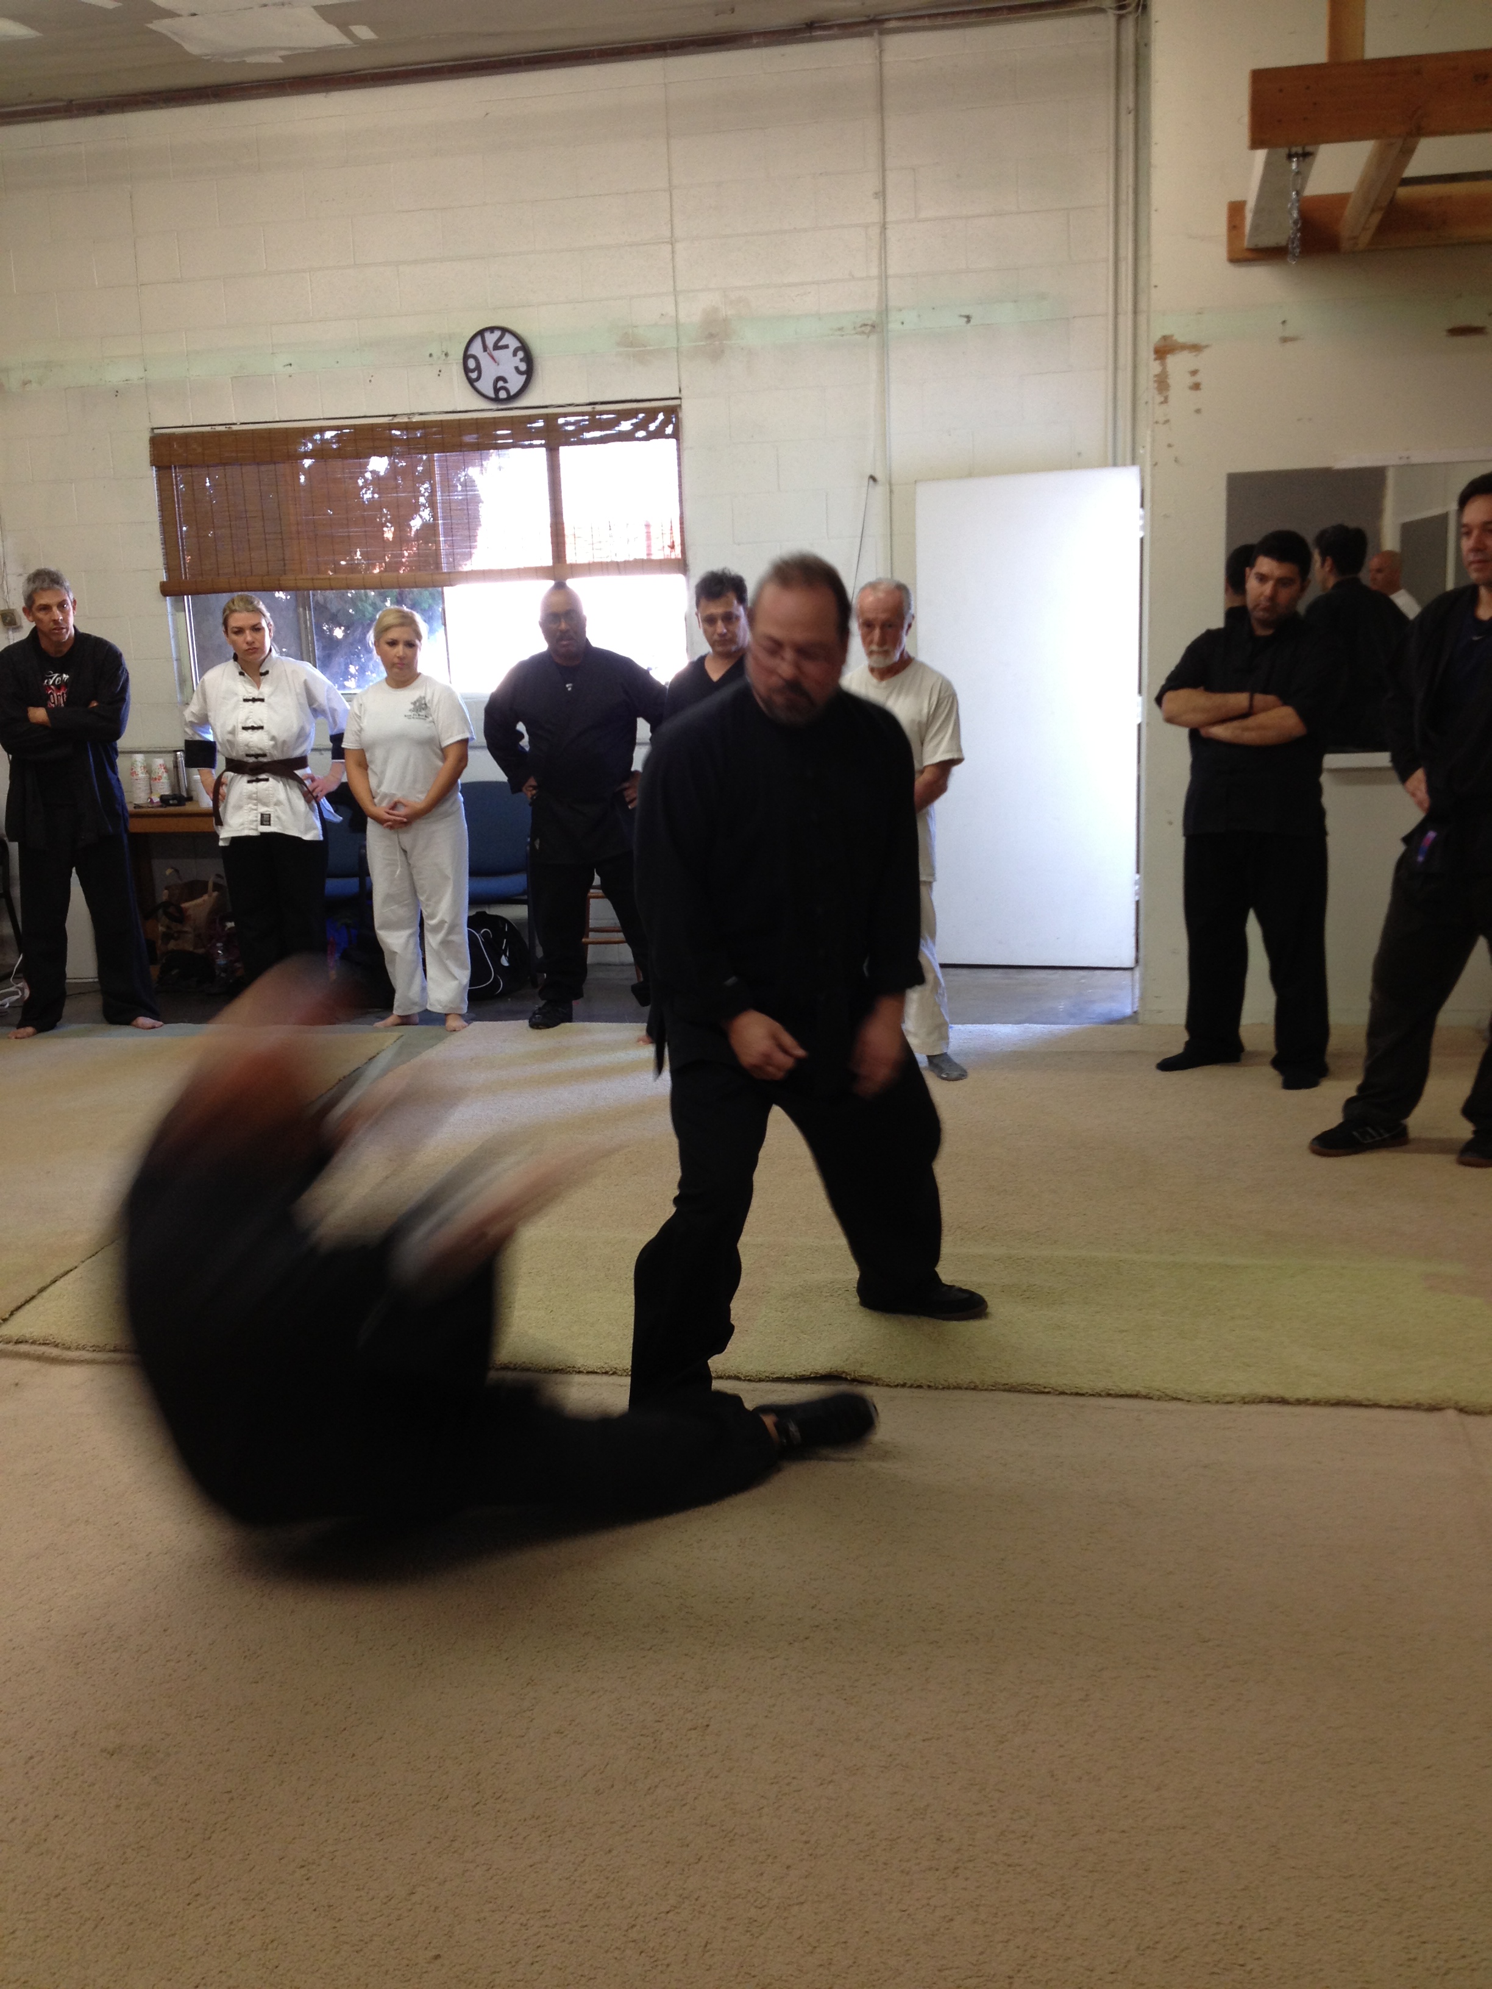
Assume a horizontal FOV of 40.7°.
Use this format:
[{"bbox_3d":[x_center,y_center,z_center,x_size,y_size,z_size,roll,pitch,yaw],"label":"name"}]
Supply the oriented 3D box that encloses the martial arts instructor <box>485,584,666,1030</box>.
[{"bbox_3d":[-0.627,-0.725,7.660,0.710,1.670,0.480,0,12,9],"label":"martial arts instructor"}]

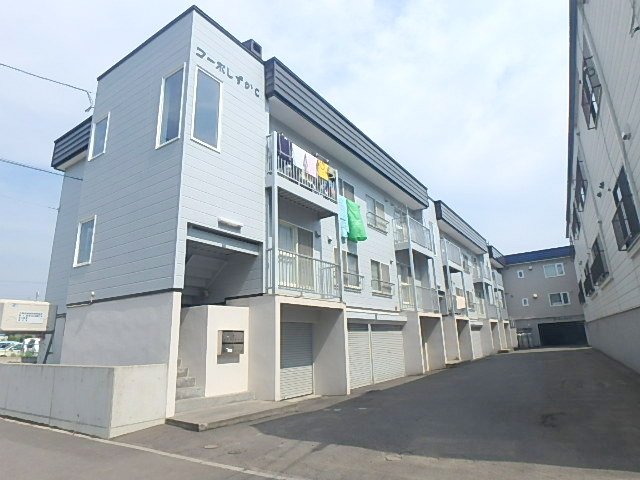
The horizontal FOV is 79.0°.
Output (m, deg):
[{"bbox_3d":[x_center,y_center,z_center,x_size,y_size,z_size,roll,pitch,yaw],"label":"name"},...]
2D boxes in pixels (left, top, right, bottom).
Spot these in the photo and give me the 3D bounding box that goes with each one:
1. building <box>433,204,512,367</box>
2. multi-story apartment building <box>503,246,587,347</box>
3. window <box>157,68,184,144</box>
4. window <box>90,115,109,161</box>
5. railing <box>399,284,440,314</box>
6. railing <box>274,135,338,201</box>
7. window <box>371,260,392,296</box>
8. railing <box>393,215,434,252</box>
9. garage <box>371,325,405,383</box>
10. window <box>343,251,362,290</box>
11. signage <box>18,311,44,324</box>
[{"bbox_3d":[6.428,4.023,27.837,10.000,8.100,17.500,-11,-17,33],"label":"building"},{"bbox_3d":[24.270,6.642,42.335,7.800,9.460,9.000,-11,-17,32],"label":"multi-story apartment building"},{"bbox_3d":[-3.283,-2.944,8.549,0.827,1.802,0.100,-11,-17,32],"label":"window"},{"bbox_3d":[-5.453,-2.536,9.584,0.740,1.080,0.100,-11,-17,33],"label":"window"},{"bbox_3d":[4.308,2.576,16.564,0.700,1.070,2.850,-11,-17,33],"label":"railing"},{"bbox_3d":[-0.498,-1.753,10.485,0.640,1.120,2.840,-11,-17,33],"label":"railing"},{"bbox_3d":[2.523,1.549,15.906,0.120,1.270,1.720,-11,-17,32],"label":"window"},{"bbox_3d":[4.166,-0.171,17.197,0.700,1.130,2.750,-11,-17,33],"label":"railing"},{"bbox_3d":[2.687,4.371,15.147,0.120,2.020,2.900,-11,-17,32],"label":"garage"},{"bbox_3d":[1.006,1.002,12.599,0.160,1.270,1.550,-11,-17,33],"label":"window"},{"bbox_3d":[-8.094,2.165,10.864,0.030,0.325,0.600,-11,-17,33],"label":"signage"}]

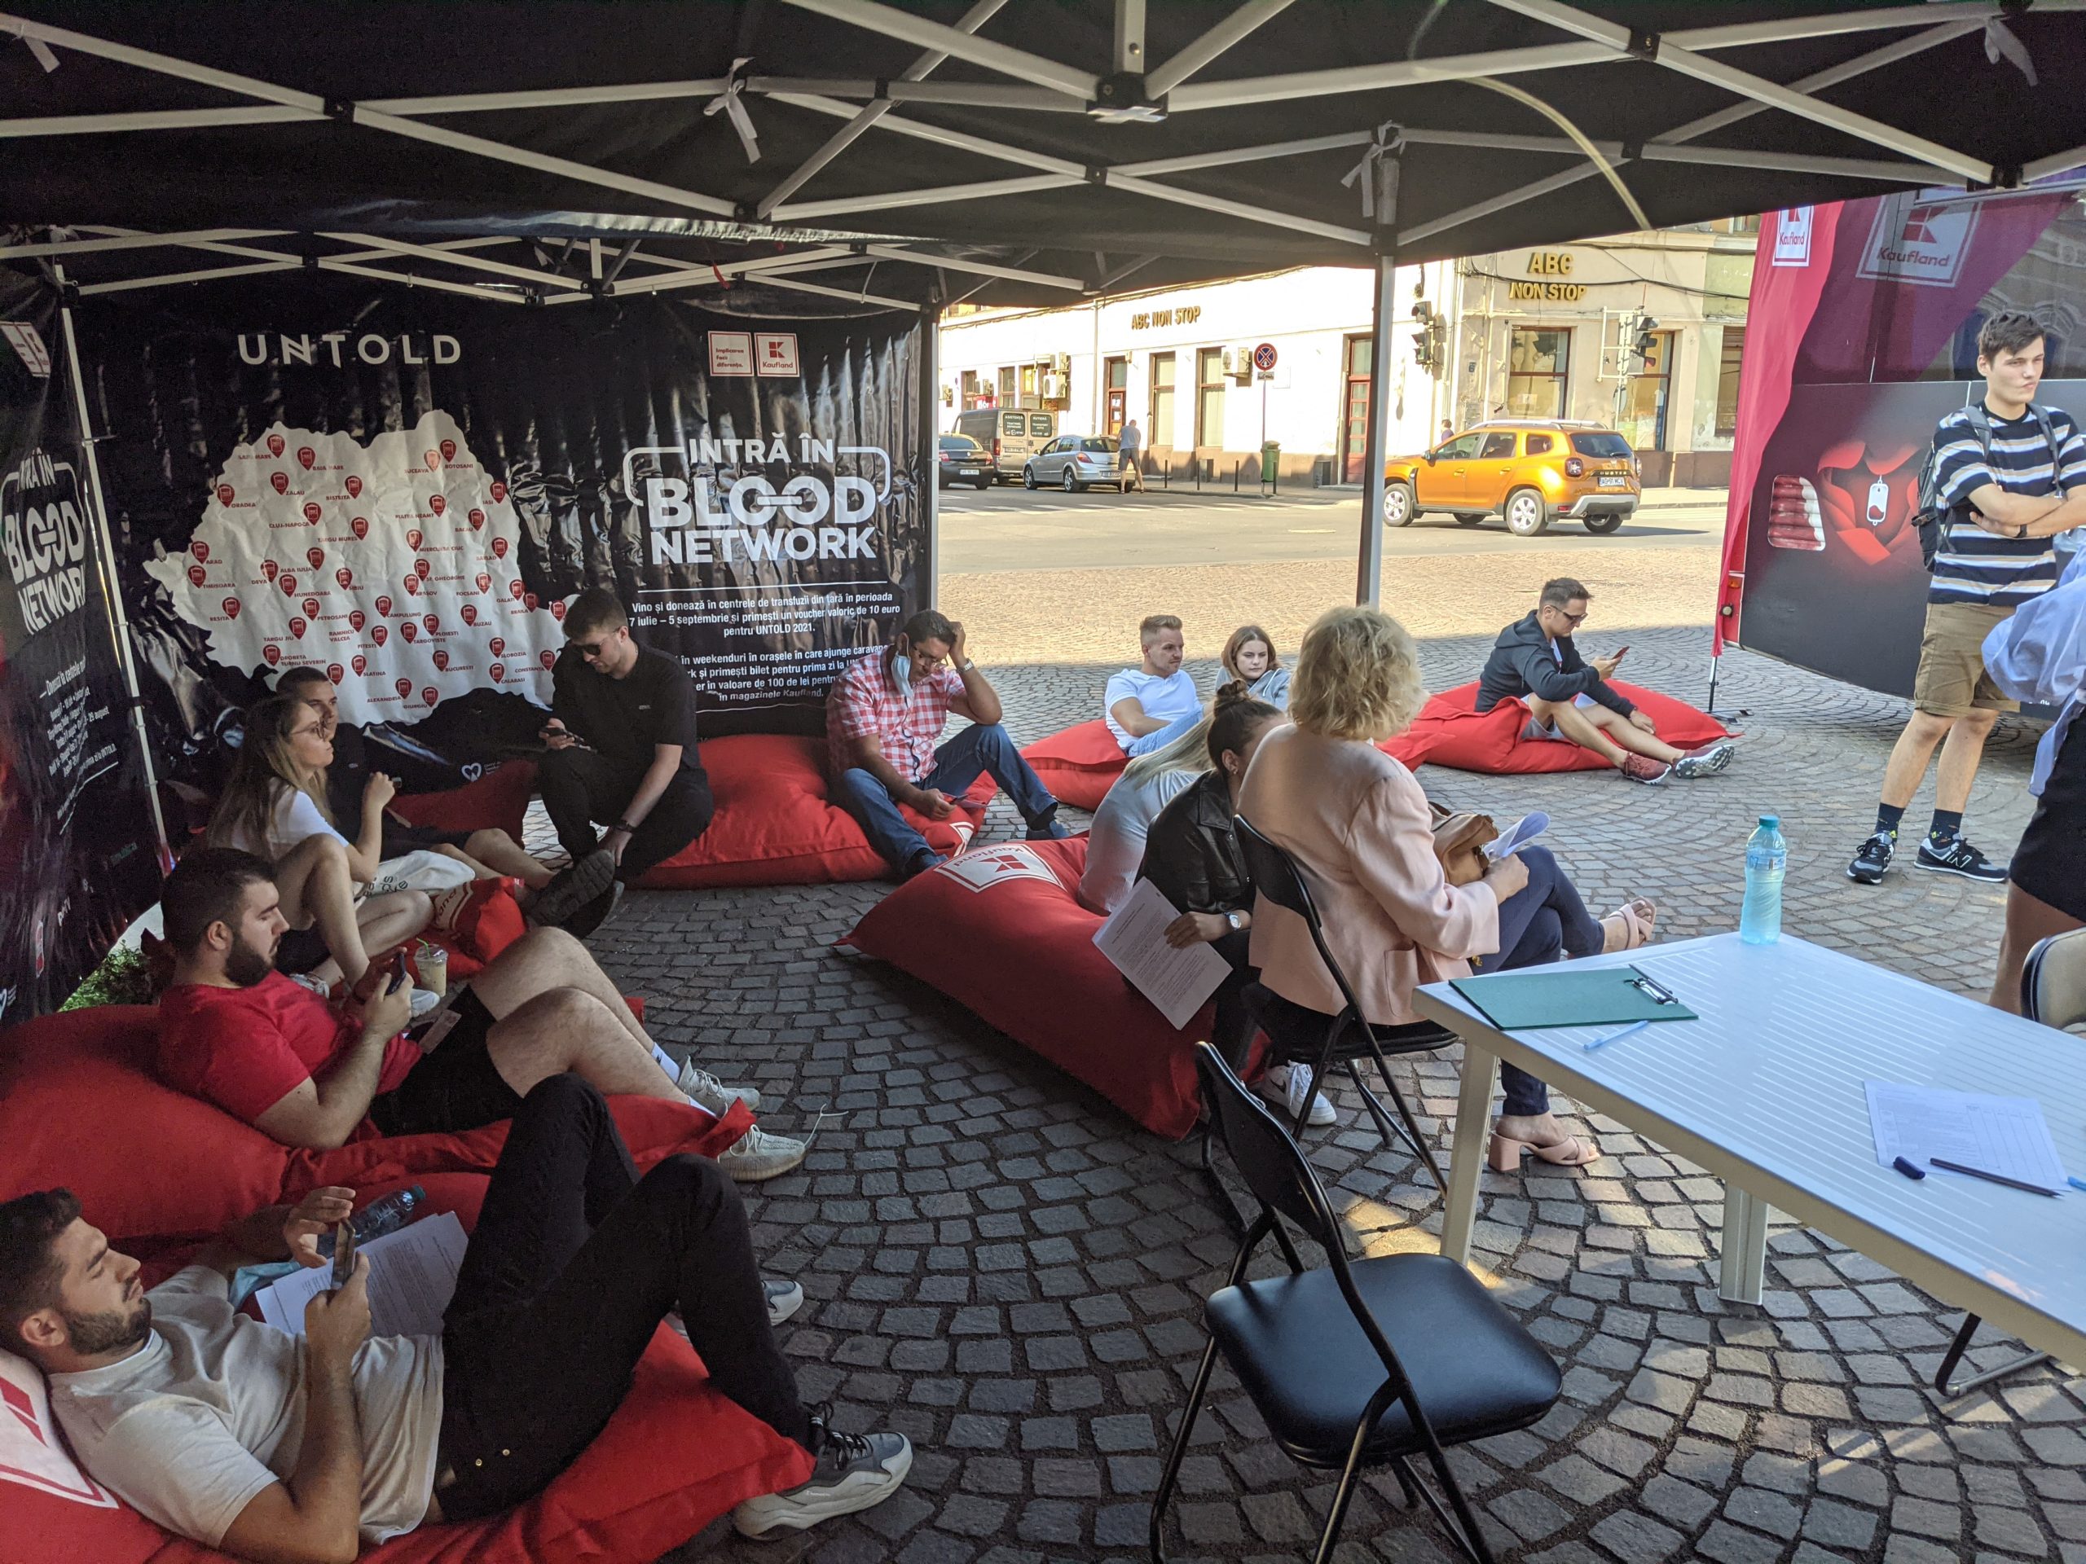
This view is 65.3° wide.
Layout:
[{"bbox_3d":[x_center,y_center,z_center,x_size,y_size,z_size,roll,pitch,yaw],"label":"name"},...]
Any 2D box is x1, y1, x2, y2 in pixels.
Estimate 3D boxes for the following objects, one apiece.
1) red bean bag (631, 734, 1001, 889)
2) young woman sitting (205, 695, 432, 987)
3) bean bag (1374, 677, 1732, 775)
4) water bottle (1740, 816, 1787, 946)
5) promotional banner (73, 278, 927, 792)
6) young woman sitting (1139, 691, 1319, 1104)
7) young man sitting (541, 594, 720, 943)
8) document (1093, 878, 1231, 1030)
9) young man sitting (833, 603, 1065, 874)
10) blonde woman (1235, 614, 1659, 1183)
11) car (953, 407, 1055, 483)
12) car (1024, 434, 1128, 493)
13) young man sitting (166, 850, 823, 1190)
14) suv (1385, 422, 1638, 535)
[{"bbox_3d":[-0.800,0.041,6.027,1.400,0.430,1.080,-1,12,-5],"label":"red bean bag"},{"bbox_3d":[-2.000,0.153,4.583,0.700,0.830,0.540,-3,13,-15],"label":"young woman sitting"},{"bbox_3d":[2.451,-0.358,8.057,1.620,0.370,1.150,-3,13,-15],"label":"bean bag"},{"bbox_3d":[1.229,0.162,2.761,0.069,0.222,0.069,0,12,0],"label":"water bottle"},{"bbox_3d":[-1.893,-0.895,6.301,3.000,1.980,0.100,-5,13,-22],"label":"promotional banner"},{"bbox_3d":[0.479,0.261,3.762,0.580,0.970,0.480,2,12,8],"label":"young woman sitting"},{"bbox_3d":[-1.340,-0.085,5.226,0.570,1.060,0.720,11,17,41],"label":"young man sitting"},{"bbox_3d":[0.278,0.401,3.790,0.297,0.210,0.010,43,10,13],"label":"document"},{"bbox_3d":[-0.330,-0.178,5.953,0.780,0.930,0.800,-11,17,-41],"label":"young man sitting"},{"bbox_3d":[0.870,0.260,3.222,1.020,1.260,0.520,-7,14,-29],"label":"blonde woman"},{"bbox_3d":[-1.314,-10.179,49.436,1.950,2.120,4.800,-5,13,-21],"label":"car"},{"bbox_3d":[1.032,-8.589,43.709,1.750,1.460,4.250,-5,13,-21],"label":"car"},{"bbox_3d":[-1.081,0.458,3.314,1.230,0.770,0.600,-4,13,-17],"label":"young man sitting"},{"bbox_3d":[7.170,-4.820,25.600,1.820,1.690,4.340,-8,15,-32],"label":"suv"}]

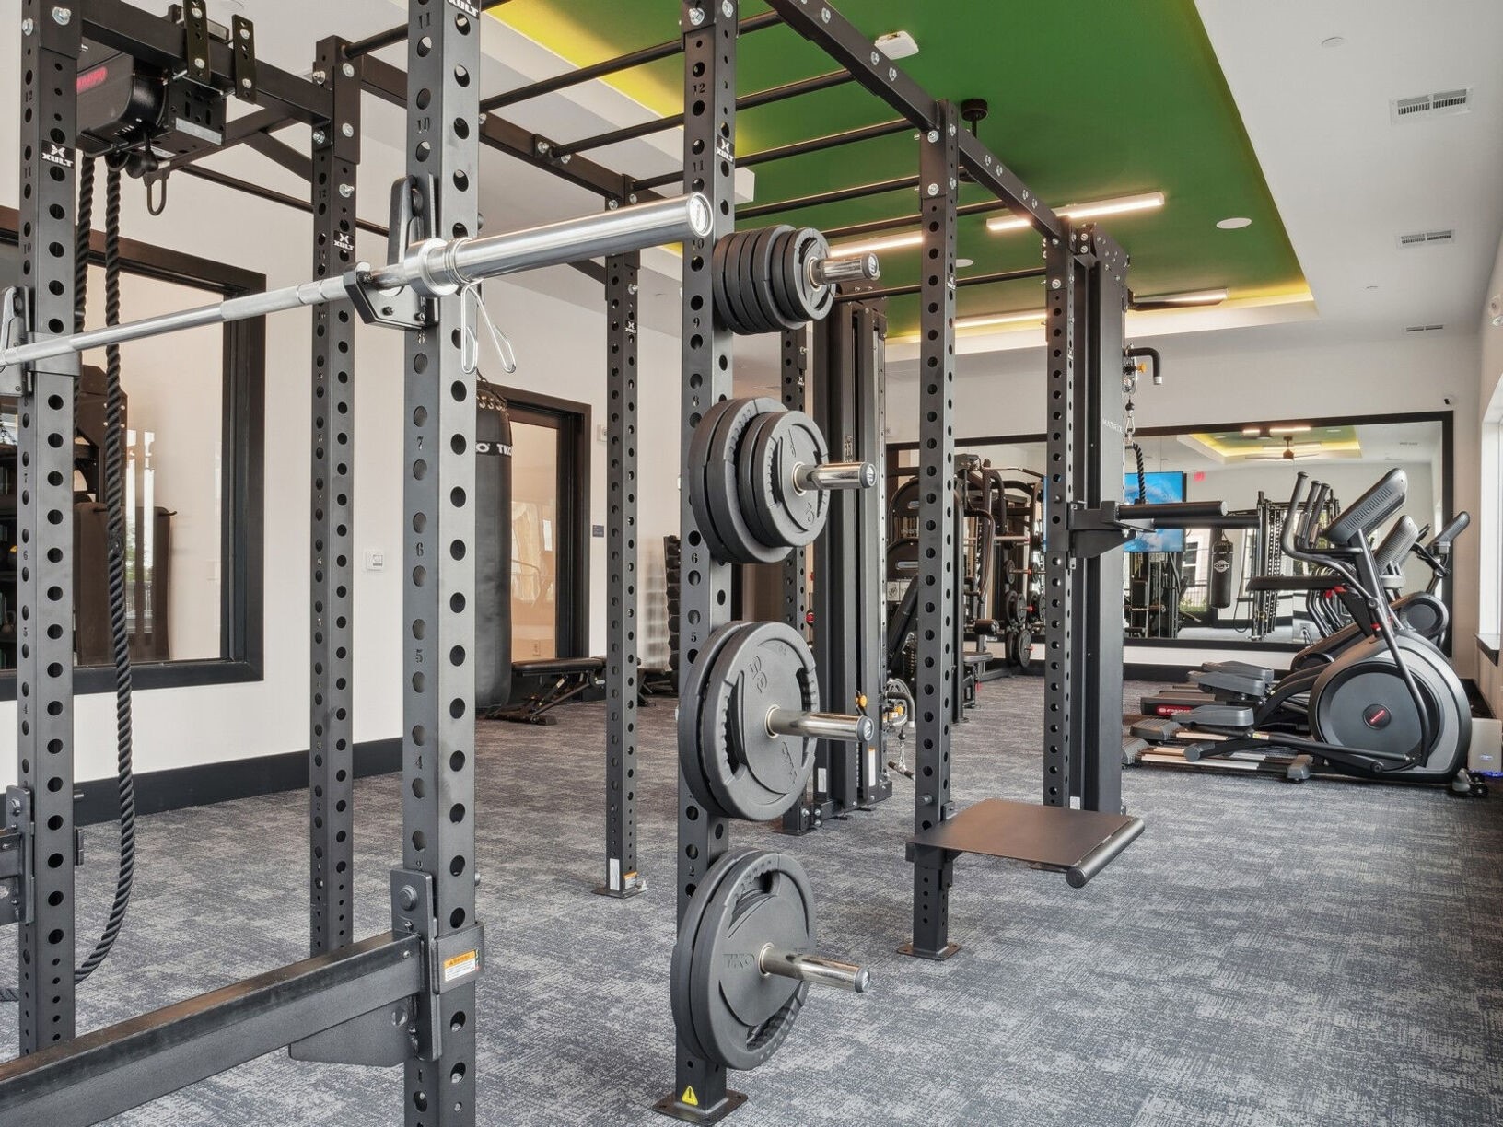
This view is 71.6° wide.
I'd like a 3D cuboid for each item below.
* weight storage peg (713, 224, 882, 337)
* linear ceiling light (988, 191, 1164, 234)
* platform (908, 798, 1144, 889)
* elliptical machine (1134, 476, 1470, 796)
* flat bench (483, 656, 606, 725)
[{"bbox_3d":[0.080,-0.562,2.062,0.340,0.215,0.215,0,0,33],"label":"weight storage peg"},{"bbox_3d":[2.300,-2.520,7.460,1.220,0.075,0.110,0,0,33],"label":"linear ceiling light"},{"bbox_3d":[0.794,0.850,2.965,0.540,0.200,0.620,0,0,33],"label":"platform"},{"bbox_3d":[3.120,0.337,6.030,1.820,1.715,0.740,0,0,33],"label":"elliptical machine"},{"bbox_3d":[-1.435,0.955,8.190,0.680,0.440,1.420,0,0,33],"label":"flat bench"}]

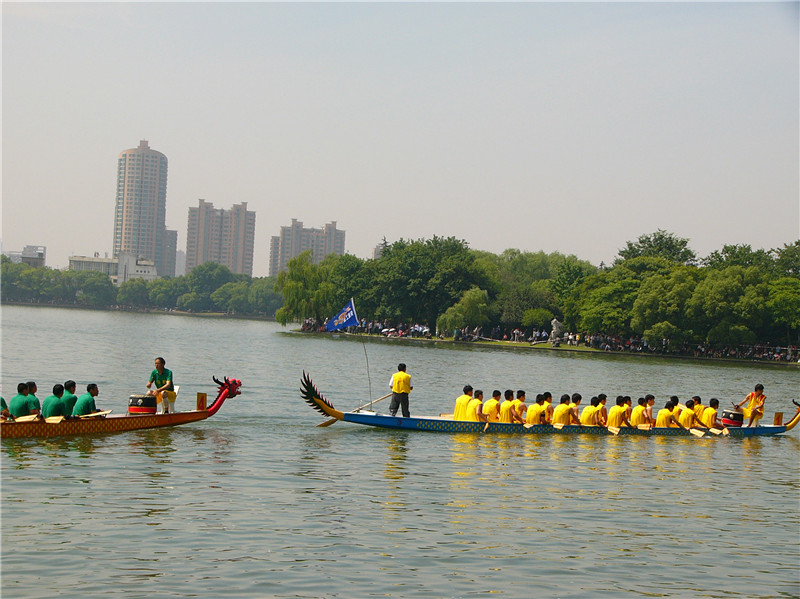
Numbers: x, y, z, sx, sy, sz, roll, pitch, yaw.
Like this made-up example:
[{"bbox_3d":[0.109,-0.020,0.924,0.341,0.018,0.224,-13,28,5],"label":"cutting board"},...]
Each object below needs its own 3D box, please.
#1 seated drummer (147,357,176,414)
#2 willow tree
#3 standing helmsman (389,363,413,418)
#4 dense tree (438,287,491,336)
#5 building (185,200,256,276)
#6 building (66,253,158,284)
[{"bbox_3d":[-5.997,2.175,48.200,0.720,1.400,0.560,4,-1,-40],"label":"seated drummer"},{"bbox_3d":[-12.915,-1.367,262.000,8.500,10.700,8.500,3,0,0],"label":"willow tree"},{"bbox_3d":[0.045,2.751,57.500,0.620,1.680,0.420,3,0,20],"label":"standing helmsman"},{"bbox_3d":[8.579,1.554,259.000,7.200,6.800,7.000,3,0,0],"label":"dense tree"},{"bbox_3d":[-117.045,-30.973,1250.000,41.000,67.000,18.000,3,0,-18],"label":"building"},{"bbox_3d":[-110.231,-9.394,735.000,33.000,17.500,18.000,3,0,-17],"label":"building"}]

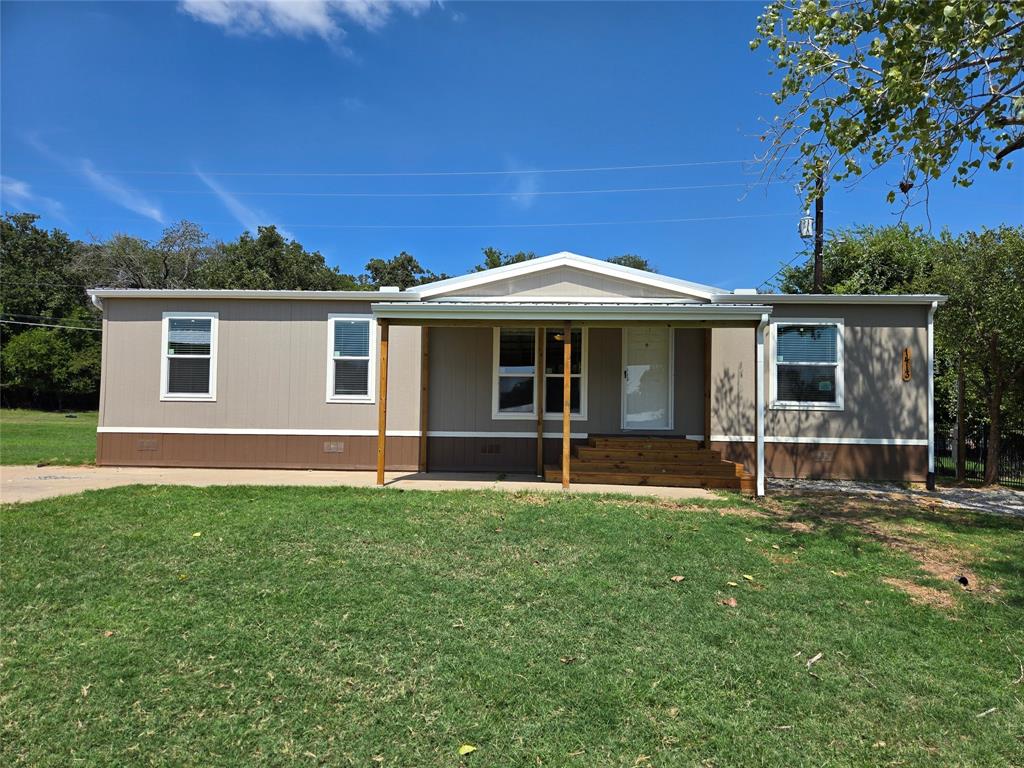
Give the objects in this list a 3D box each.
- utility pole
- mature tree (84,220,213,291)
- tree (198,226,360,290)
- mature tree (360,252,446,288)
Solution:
[{"bbox_3d":[10.324,-2.582,22.917,0.300,9.408,0.300,1,-2,2],"label":"utility pole"},{"bbox_3d":[-20.881,-3.589,39.153,8.000,11.560,8.000,1,-2,2],"label":"mature tree"},{"bbox_3d":[-13.259,-3.359,39.150,9.000,11.332,8.800,1,-2,2],"label":"tree"},{"bbox_3d":[-6.602,-2.946,43.144,6.600,10.976,6.600,1,-2,2],"label":"mature tree"}]

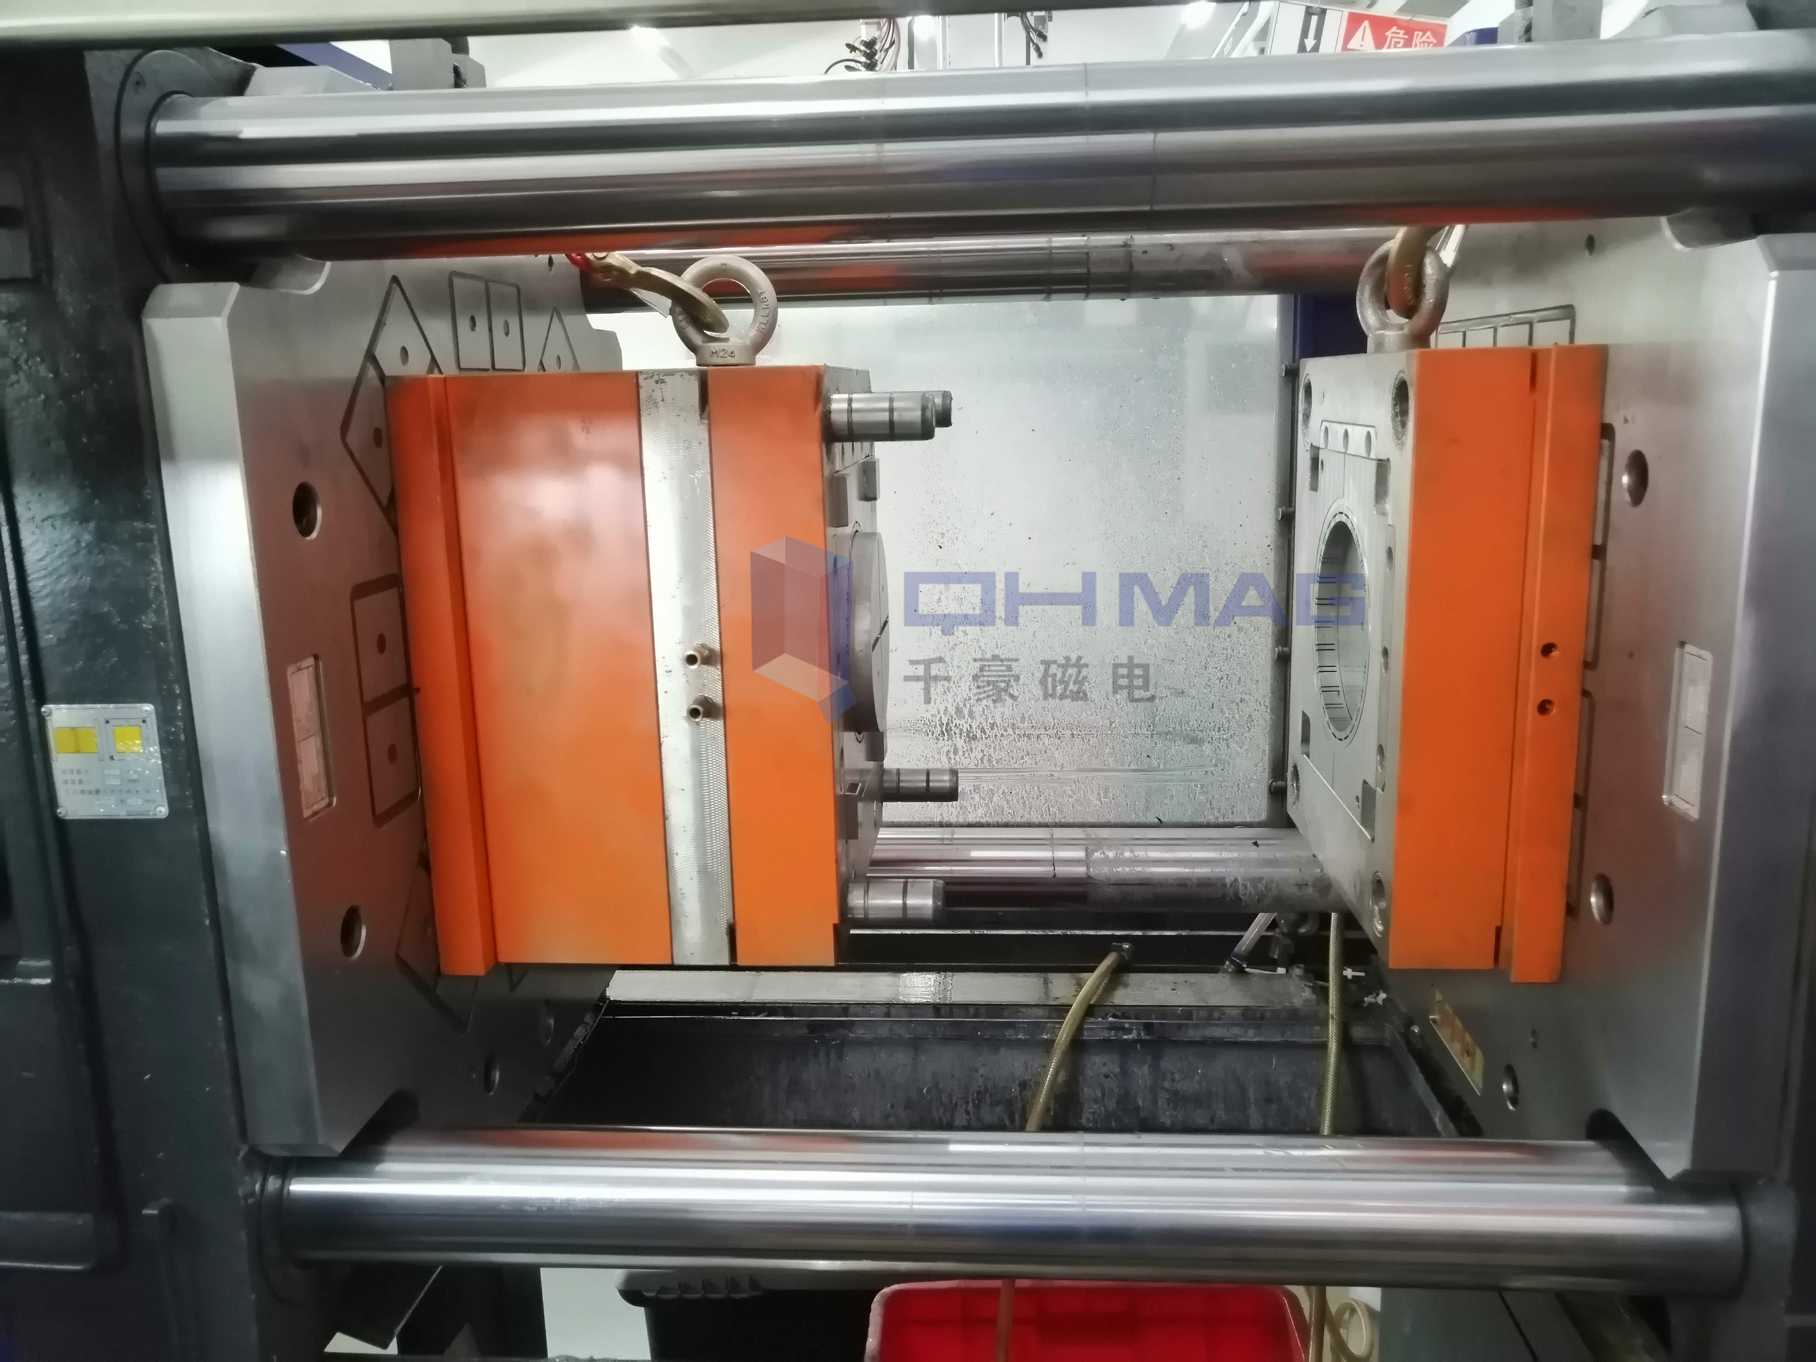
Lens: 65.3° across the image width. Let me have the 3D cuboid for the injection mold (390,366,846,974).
[{"bbox_3d":[-0.192,-0.039,1.242,0.312,0.451,0.430,0,12,4],"label":"injection mold"}]

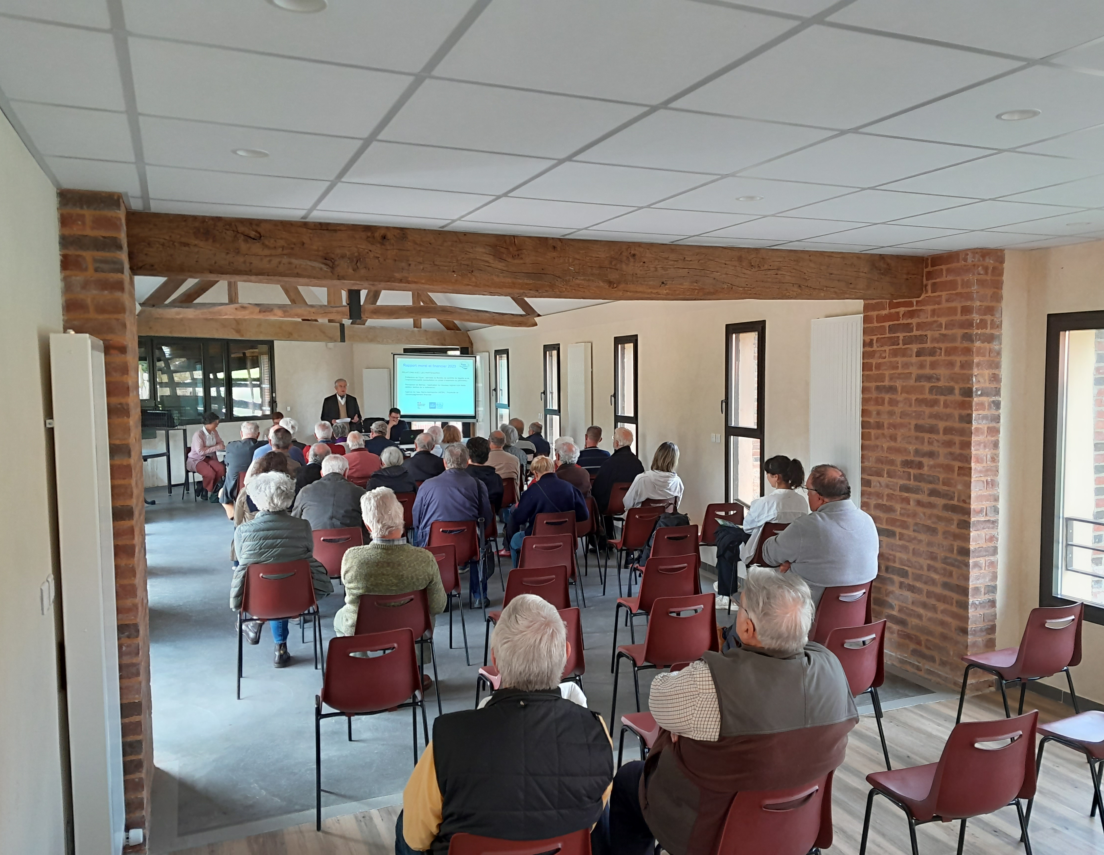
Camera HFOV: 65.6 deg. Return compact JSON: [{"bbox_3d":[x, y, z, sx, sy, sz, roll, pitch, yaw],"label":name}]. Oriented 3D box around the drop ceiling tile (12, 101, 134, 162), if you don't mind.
[{"bbox_3d":[-1.325,-0.827,2.413,0.255,0.020,0.565,-2,4,-23],"label":"drop ceiling tile"}]

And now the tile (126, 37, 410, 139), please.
[{"bbox_3d":[-0.688,-0.810,2.067,0.591,0.020,0.558,-2,4,-23],"label":"tile"}]

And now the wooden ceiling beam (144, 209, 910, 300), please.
[{"bbox_3d":[0.187,-0.824,4.455,4.310,0.275,0.260,-2,4,-23],"label":"wooden ceiling beam"}]

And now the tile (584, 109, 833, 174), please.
[{"bbox_3d":[0.441,-0.849,2.555,0.591,0.020,0.558,-2,4,-23],"label":"tile"}]

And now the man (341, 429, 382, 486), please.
[{"bbox_3d":[-2.012,0.680,8.822,0.530,1.290,0.800,-2,4,-18],"label":"man"}]

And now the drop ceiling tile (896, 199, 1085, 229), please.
[{"bbox_3d":[1.913,-0.944,3.830,0.605,0.020,0.590,-2,4,-23],"label":"drop ceiling tile"}]

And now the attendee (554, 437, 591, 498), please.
[{"bbox_3d":[0.086,0.712,7.644,0.520,1.270,0.750,-2,4,-23],"label":"attendee"}]

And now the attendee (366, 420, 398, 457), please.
[{"bbox_3d":[-2.050,0.607,9.750,0.500,1.300,0.800,-2,4,-23],"label":"attendee"}]

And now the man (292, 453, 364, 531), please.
[{"bbox_3d":[-1.657,0.831,6.274,0.570,1.280,0.780,-2,4,-23],"label":"man"}]

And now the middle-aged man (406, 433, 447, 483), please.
[{"bbox_3d":[-1.360,0.660,8.950,0.520,1.260,0.800,-1,4,-15],"label":"middle-aged man"}]

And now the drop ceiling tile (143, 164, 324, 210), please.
[{"bbox_3d":[-1.138,-0.867,3.100,0.595,0.020,0.585,-2,4,-23],"label":"drop ceiling tile"}]

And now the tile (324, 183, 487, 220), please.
[{"bbox_3d":[-0.562,-0.869,3.280,0.600,0.020,0.580,-2,4,-23],"label":"tile"}]

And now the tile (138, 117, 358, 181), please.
[{"bbox_3d":[-0.910,-0.836,2.576,0.595,0.020,0.585,-2,4,-23],"label":"tile"}]

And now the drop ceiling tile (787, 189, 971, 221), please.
[{"bbox_3d":[1.345,-0.924,3.585,0.605,0.020,0.590,-2,4,-23],"label":"drop ceiling tile"}]

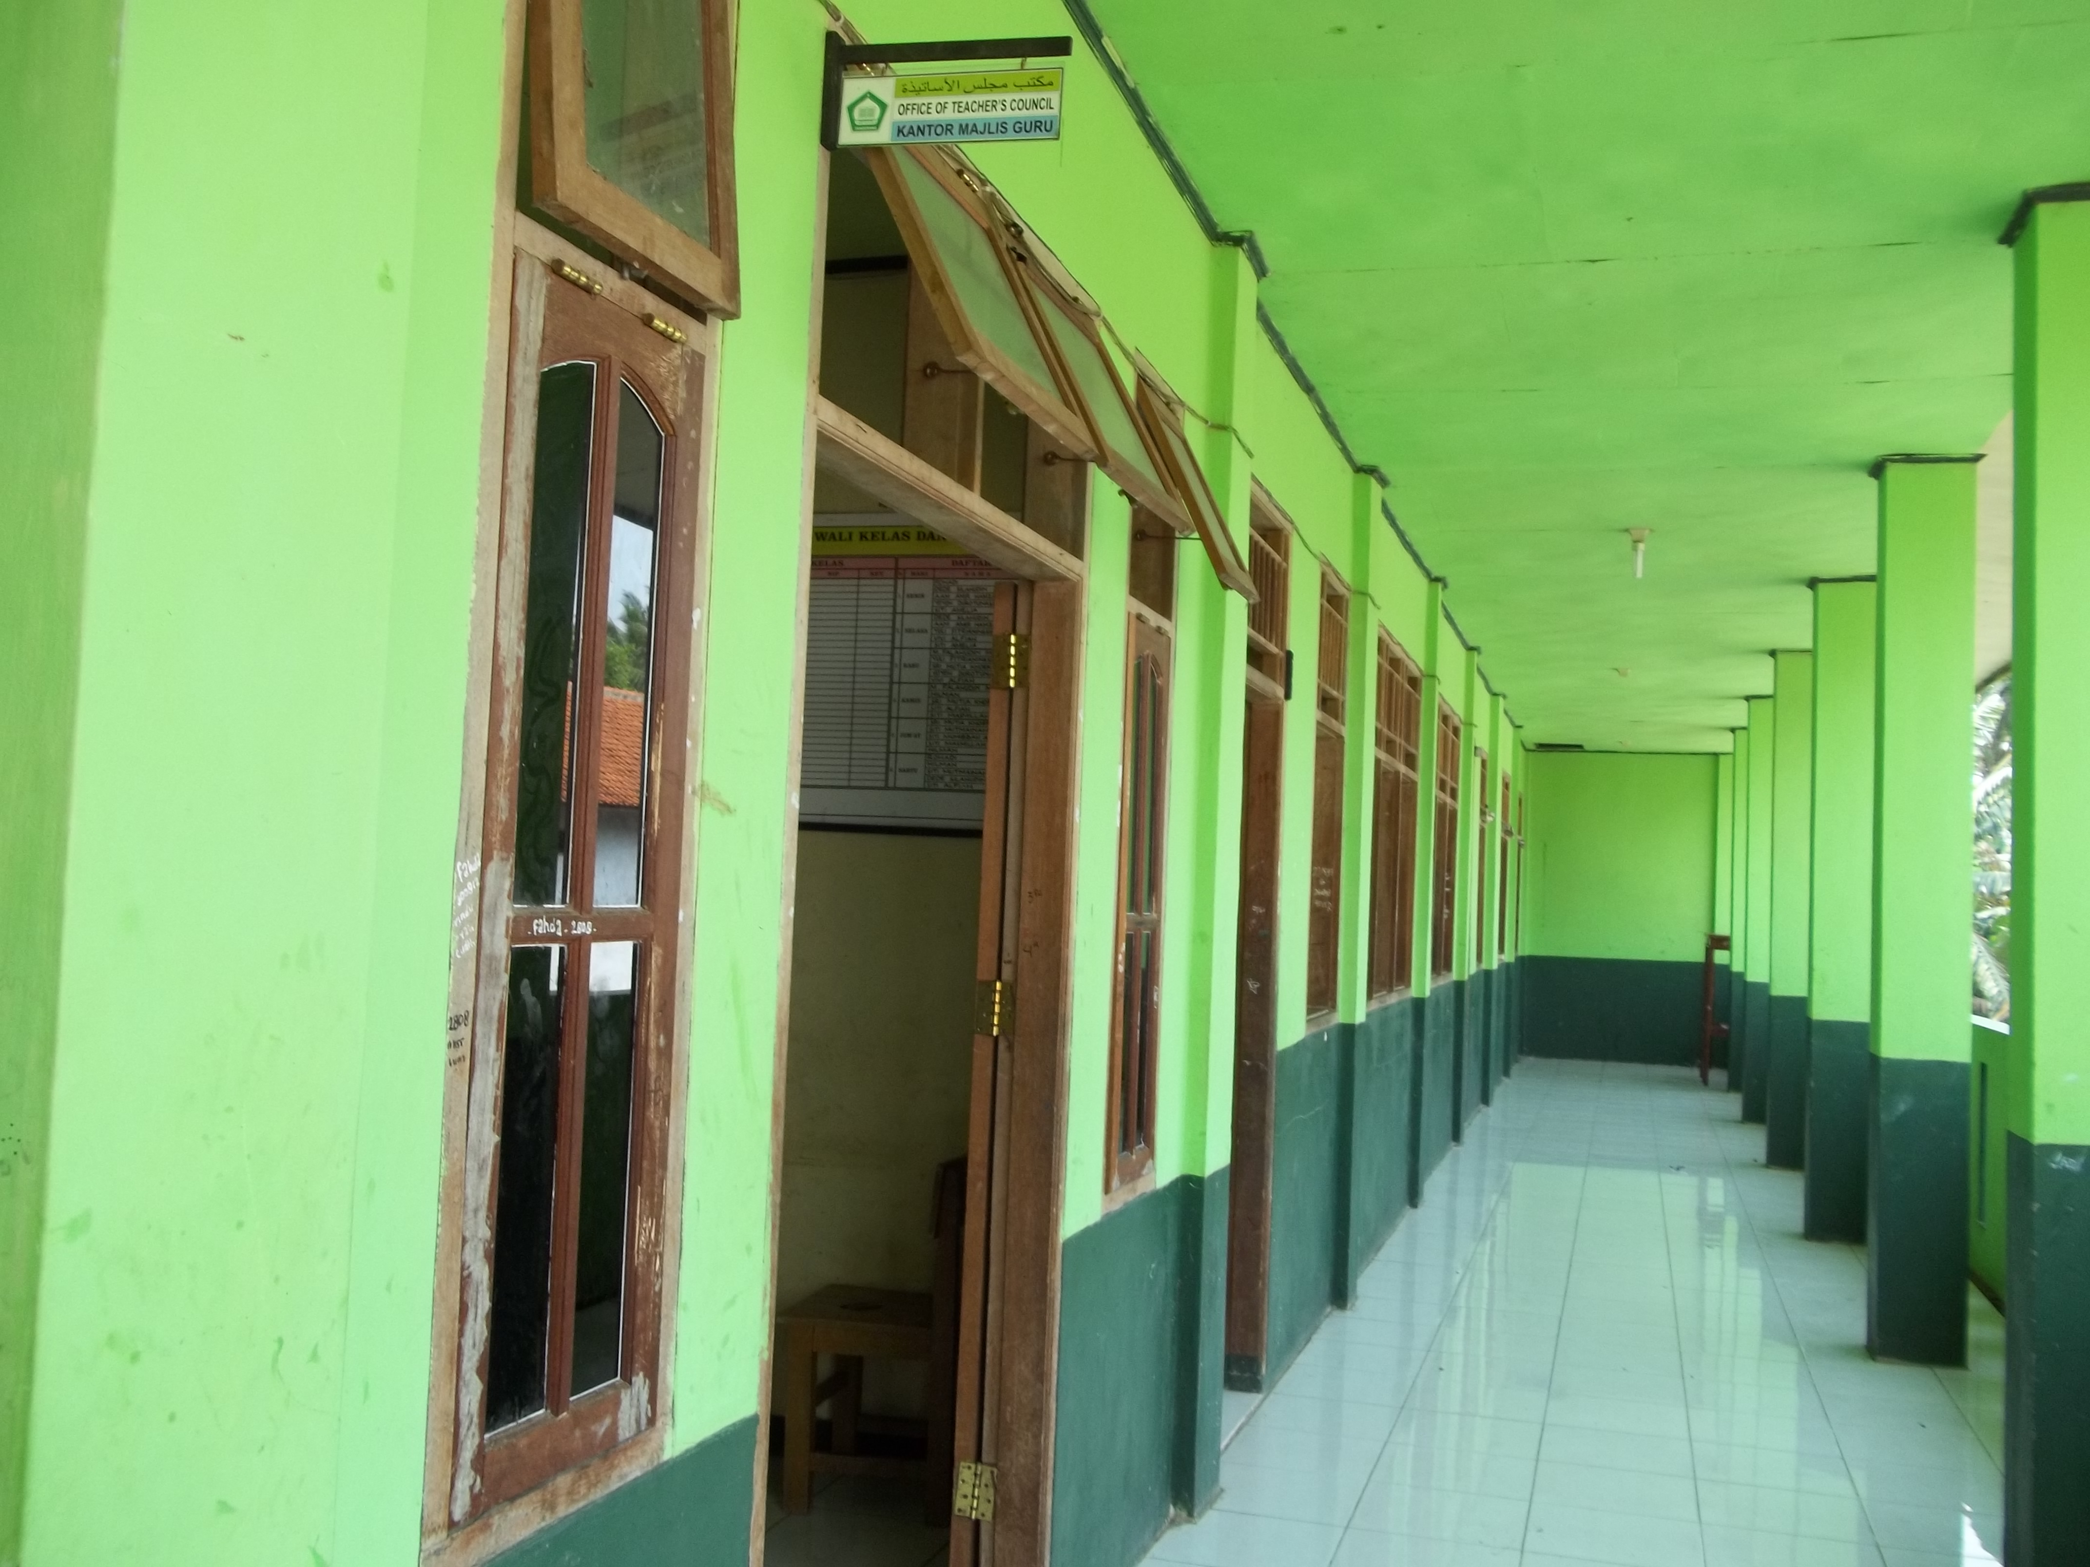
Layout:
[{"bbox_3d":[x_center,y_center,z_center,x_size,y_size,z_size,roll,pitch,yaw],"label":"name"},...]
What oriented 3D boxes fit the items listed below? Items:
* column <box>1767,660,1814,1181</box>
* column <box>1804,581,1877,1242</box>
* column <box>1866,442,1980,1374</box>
[{"bbox_3d":[4.506,0.740,11.565,0.285,3.090,0.275,1,-3,17],"label":"column"},{"bbox_3d":[3.767,0.578,9.122,0.285,3.090,0.275,1,-3,17],"label":"column"},{"bbox_3d":[3.028,0.415,6.680,0.285,3.090,0.275,1,-3,17],"label":"column"}]

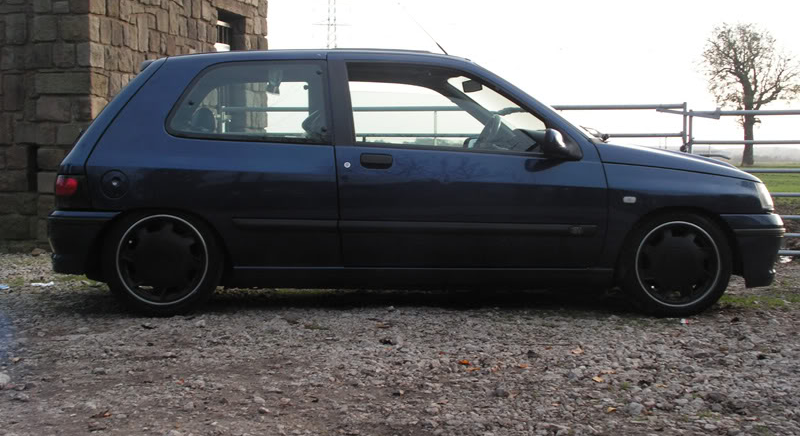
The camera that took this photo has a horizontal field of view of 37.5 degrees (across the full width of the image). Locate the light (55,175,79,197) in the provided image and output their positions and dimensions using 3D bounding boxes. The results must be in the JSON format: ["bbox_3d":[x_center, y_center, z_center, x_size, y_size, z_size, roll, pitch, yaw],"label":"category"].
[{"bbox_3d":[-1.533,-0.150,5.447,0.120,0.110,0.160,1,3,-7],"label":"light"}]

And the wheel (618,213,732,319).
[{"bbox_3d":[1.344,0.216,5.832,0.546,0.546,0.195,1,3,-7],"label":"wheel"}]

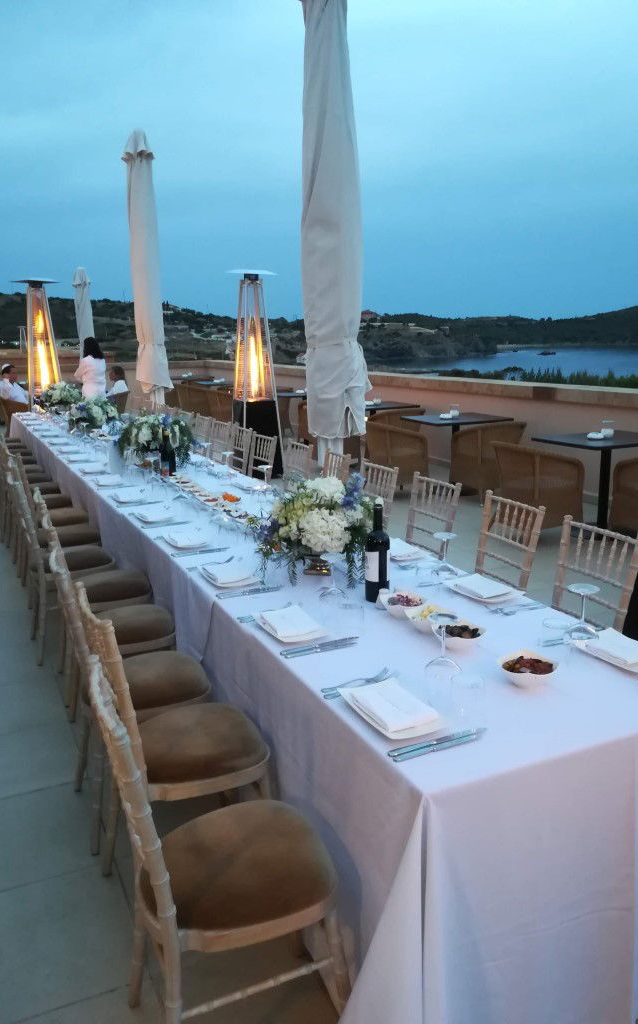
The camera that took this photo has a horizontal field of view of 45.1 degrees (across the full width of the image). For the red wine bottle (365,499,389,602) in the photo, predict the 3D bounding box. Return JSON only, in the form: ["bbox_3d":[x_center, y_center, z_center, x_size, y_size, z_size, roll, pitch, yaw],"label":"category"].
[{"bbox_3d":[0.179,0.121,2.327,0.076,0.304,0.076,-1,12,0],"label":"red wine bottle"}]

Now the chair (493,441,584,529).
[{"bbox_3d":[1.693,-0.176,5.994,0.570,0.780,0.570,-6,14,-25],"label":"chair"}]

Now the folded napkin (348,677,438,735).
[{"bbox_3d":[0.152,0.407,1.601,0.127,0.022,0.195,-6,14,-25],"label":"folded napkin"}]

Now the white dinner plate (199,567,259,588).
[{"bbox_3d":[-0.303,0.222,2.629,0.150,0.023,0.240,-5,14,-26],"label":"white dinner plate"}]

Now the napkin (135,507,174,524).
[{"bbox_3d":[-0.725,0.014,3.398,0.127,0.022,0.195,-6,14,-25],"label":"napkin"}]

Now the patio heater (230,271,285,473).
[{"bbox_3d":[-0.718,-1.536,8.764,0.550,2.310,0.550,-6,14,-25],"label":"patio heater"}]

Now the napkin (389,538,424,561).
[{"bbox_3d":[0.301,0.145,2.978,0.145,0.018,0.195,-5,14,-26],"label":"napkin"}]

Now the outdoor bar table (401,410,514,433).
[{"bbox_3d":[1.522,-0.656,8.603,1.080,0.790,0.690,-6,14,-29],"label":"outdoor bar table"}]

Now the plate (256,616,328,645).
[{"bbox_3d":[-0.079,0.320,2.152,0.148,0.022,0.235,-6,14,-26],"label":"plate"}]

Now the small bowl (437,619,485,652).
[{"bbox_3d":[0.381,0.333,2.056,0.125,0.062,0.125,-5,14,-26],"label":"small bowl"}]

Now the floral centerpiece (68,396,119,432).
[{"bbox_3d":[-2.002,-0.868,6.859,0.420,0.315,0.400,-6,14,-26],"label":"floral centerpiece"}]

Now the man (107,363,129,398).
[{"bbox_3d":[-3.177,-1.581,11.500,0.720,1.200,0.500,-2,13,-12],"label":"man"}]

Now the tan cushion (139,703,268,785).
[{"bbox_3d":[-0.354,0.636,2.120,0.365,0.050,0.375,-6,14,-25],"label":"tan cushion"}]

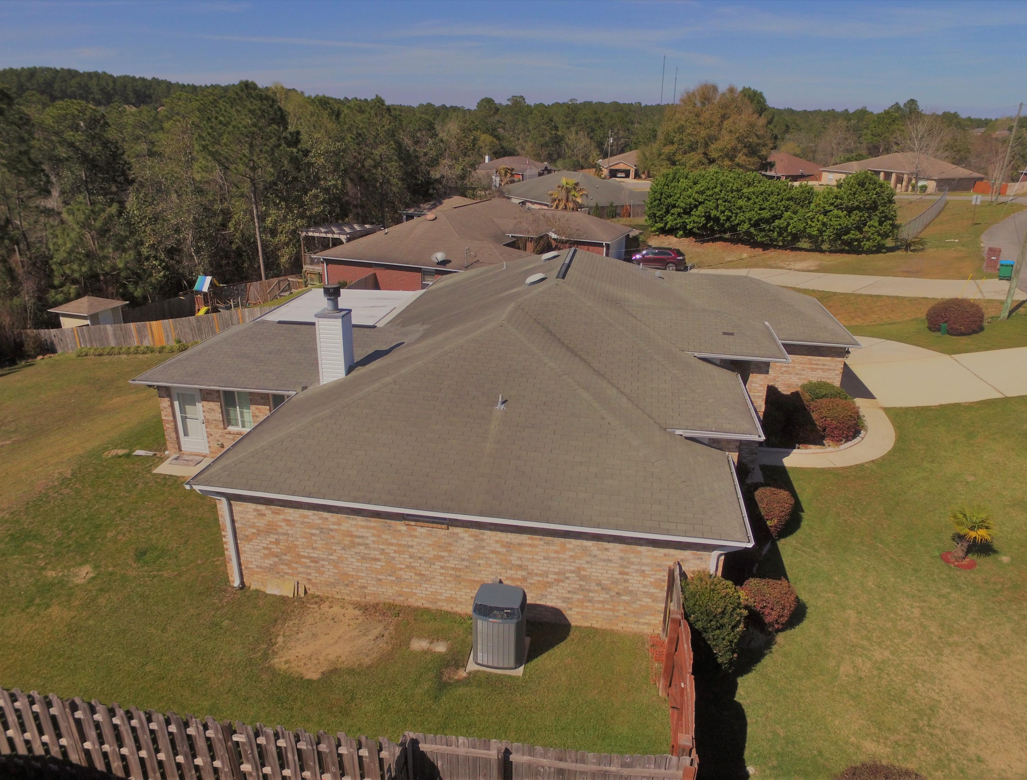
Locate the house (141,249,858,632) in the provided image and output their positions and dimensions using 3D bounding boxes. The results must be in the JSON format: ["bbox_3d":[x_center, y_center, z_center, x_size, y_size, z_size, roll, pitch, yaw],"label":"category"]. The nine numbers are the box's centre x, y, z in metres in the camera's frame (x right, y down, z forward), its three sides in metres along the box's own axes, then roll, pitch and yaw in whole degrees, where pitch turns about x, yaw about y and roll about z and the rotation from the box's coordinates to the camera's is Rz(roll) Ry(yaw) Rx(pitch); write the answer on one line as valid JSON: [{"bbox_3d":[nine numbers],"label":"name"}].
[{"bbox_3d":[0.487,-1.266,19.526,21.500,5.300,18.100,4,25,9],"label":"house"}]

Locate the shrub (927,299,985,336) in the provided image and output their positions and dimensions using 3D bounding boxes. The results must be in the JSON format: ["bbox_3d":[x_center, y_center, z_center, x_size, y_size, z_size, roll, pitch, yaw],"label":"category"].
[{"bbox_3d":[21.103,-3.528,28.788,2.300,1.600,2.300,4,25,9],"label":"shrub"}]

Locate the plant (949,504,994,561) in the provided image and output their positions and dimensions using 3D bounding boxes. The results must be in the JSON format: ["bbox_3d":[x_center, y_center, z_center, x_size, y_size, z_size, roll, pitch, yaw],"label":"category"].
[{"bbox_3d":[10.545,3.329,13.843,0.900,1.360,0.900,4,25,9],"label":"plant"}]

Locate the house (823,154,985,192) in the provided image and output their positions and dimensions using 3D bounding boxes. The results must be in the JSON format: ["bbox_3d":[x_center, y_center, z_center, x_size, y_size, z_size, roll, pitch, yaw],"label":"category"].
[{"bbox_3d":[60.885,-34.934,95.105,10.440,5.056,20.400,-9,26,-19],"label":"house"}]

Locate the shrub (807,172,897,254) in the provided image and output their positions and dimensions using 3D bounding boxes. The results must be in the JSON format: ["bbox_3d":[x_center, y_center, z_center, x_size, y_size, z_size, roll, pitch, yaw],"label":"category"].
[{"bbox_3d":[26.441,-13.899,47.097,6.000,5.900,6.100,4,25,9],"label":"shrub"}]

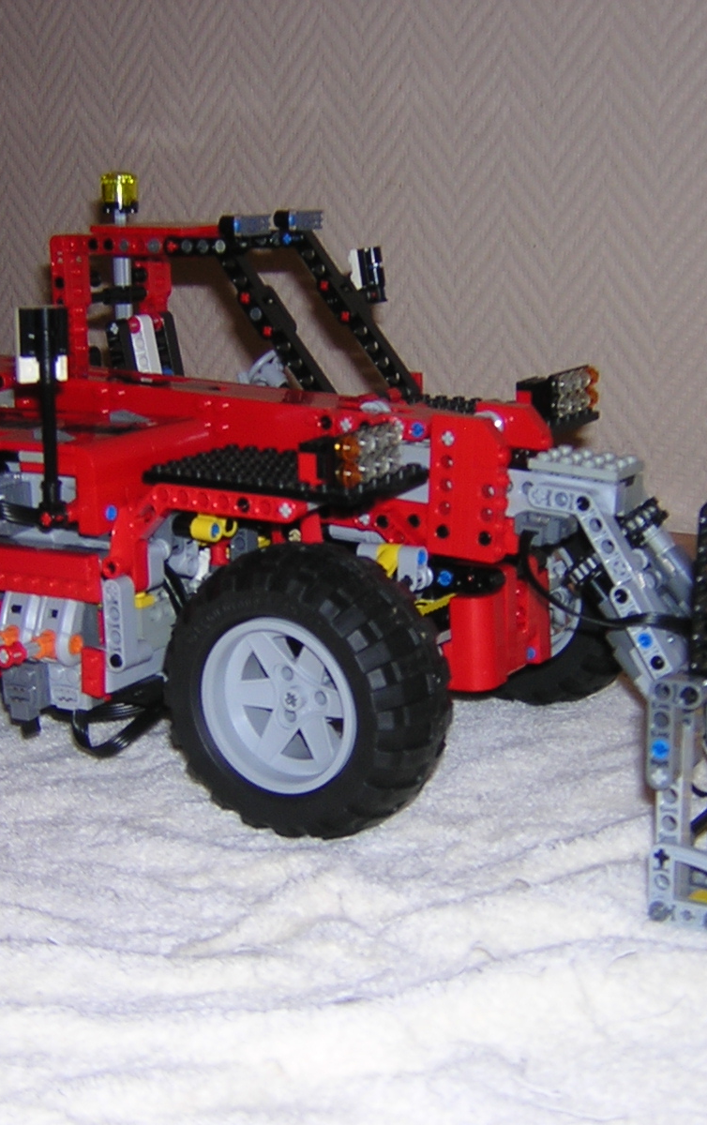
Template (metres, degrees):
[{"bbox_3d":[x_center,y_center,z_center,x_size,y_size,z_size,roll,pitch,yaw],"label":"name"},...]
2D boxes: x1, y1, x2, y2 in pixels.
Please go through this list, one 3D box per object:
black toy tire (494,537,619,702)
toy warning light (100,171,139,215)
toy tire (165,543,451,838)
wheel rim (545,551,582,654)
[{"bbox_3d":[0.077,0.011,0.704,0.095,0.095,0.044,7,14,32],"label":"black toy tire"},{"bbox_3d":[-0.102,-0.162,0.760,0.016,0.018,0.016,-1,12,0],"label":"toy warning light"},{"bbox_3d":[-0.015,0.042,0.564,0.095,0.095,0.044,5,14,28],"label":"toy tire"},{"bbox_3d":[0.077,0.011,0.704,0.058,0.058,0.036,7,14,32],"label":"wheel rim"}]

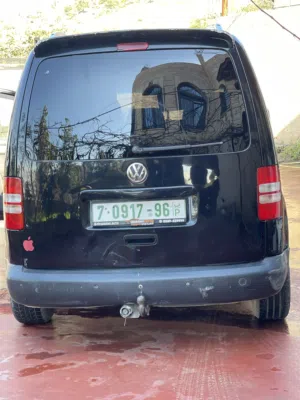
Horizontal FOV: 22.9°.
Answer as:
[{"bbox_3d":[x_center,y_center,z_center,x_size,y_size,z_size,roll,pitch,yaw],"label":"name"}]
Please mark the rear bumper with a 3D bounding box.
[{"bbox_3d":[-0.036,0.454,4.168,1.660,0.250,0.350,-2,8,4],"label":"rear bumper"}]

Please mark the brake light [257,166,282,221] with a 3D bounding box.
[{"bbox_3d":[0.660,-0.038,4.075,0.133,0.301,0.110,-2,8,4],"label":"brake light"}]

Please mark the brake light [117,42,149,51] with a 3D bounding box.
[{"bbox_3d":[-0.095,-0.836,4.022,0.180,0.048,0.045,-2,8,4],"label":"brake light"}]

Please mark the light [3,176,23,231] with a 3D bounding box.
[{"bbox_3d":[-0.773,0.018,4.166,0.133,0.301,0.110,-2,8,4],"label":"light"}]

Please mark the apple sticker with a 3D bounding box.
[{"bbox_3d":[-0.675,0.248,4.126,0.062,0.080,0.006,-2,8,4],"label":"apple sticker"}]

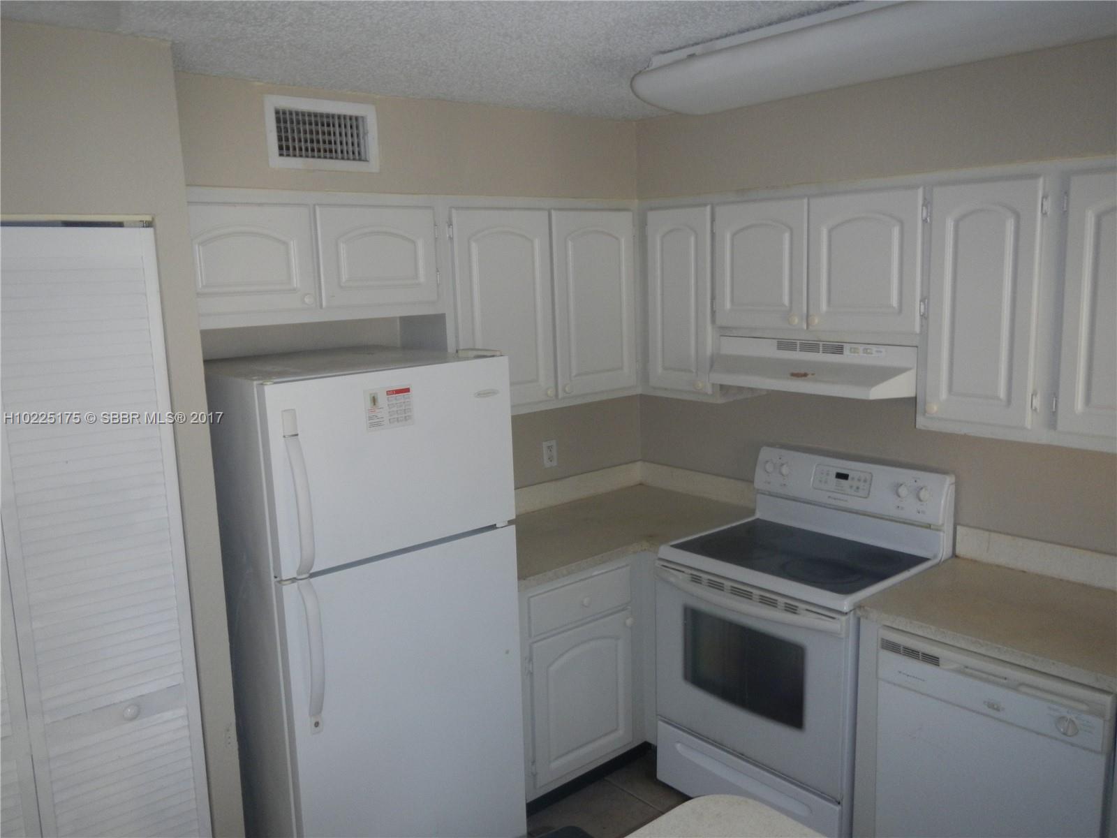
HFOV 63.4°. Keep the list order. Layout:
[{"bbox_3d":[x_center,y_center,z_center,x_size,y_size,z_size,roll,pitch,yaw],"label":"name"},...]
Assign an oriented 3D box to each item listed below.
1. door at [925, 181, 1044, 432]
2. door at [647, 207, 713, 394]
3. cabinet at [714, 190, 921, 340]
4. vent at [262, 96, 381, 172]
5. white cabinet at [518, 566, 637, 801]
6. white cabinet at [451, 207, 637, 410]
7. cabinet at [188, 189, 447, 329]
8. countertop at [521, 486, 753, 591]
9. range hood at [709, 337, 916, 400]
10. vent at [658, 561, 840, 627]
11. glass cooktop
[{"bbox_3d":[1.198,-0.323,2.552,0.022,0.676,0.316,-10,13,-40],"label":"door"},{"bbox_3d":[0.463,-0.451,3.449,0.024,0.694,0.308,-10,13,-41],"label":"door"},{"bbox_3d":[0.936,-0.517,3.052,0.315,0.478,0.775,-10,13,-40],"label":"cabinet"},{"bbox_3d":[-0.681,-0.825,2.628,0.351,0.197,0.022,-10,13,-40],"label":"vent"},{"bbox_3d":[-0.105,0.854,3.381,0.575,0.765,0.615,-10,13,-40],"label":"white cabinet"},{"bbox_3d":[-0.129,-0.418,3.366,0.878,0.734,0.315,-10,13,-40],"label":"white cabinet"},{"bbox_3d":[-0.793,-0.493,2.773,0.867,0.378,0.315,-10,13,-40],"label":"cabinet"},{"bbox_3d":[0.148,0.425,3.473,1.200,0.037,0.690,-10,13,-40],"label":"countertop"},{"bbox_3d":[0.893,-0.193,3.061,0.455,0.153,0.760,-10,13,-40],"label":"range hood"},{"bbox_3d":[0.579,0.542,2.872,0.040,0.044,0.716,-10,13,-40],"label":"vent"},{"bbox_3d":[0.800,0.461,3.055,0.484,0.020,0.693,-10,13,-40],"label":"glass cooktop"}]

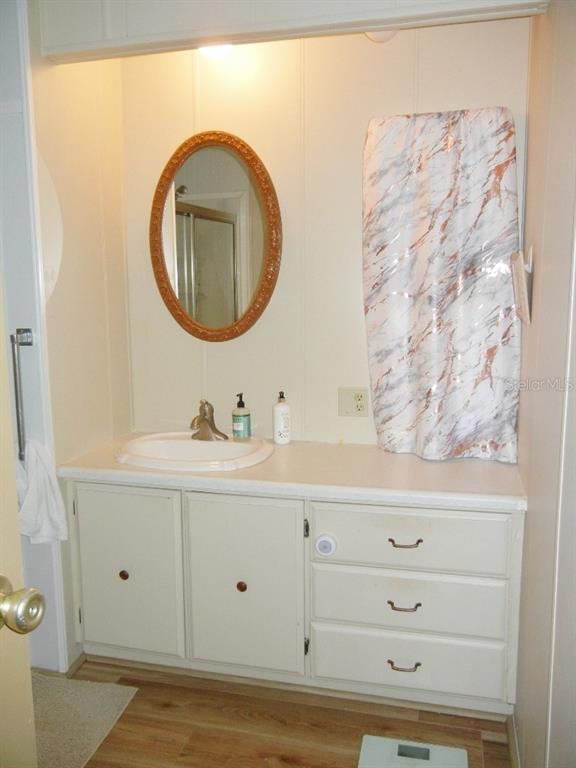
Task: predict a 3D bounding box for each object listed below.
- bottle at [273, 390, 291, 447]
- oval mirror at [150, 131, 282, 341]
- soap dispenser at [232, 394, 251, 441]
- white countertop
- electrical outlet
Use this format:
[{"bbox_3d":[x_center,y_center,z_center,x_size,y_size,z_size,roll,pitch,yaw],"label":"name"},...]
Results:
[{"bbox_3d":[-0.023,0.129,2.576,0.065,0.198,0.065,-1,7,-8],"label":"bottle"},{"bbox_3d":[-0.282,-0.559,2.566,0.539,0.796,0.035,2,8,14],"label":"oval mirror"},{"bbox_3d":[-0.180,0.127,2.586,0.068,0.181,0.068,0,7,0],"label":"soap dispenser"},{"bbox_3d":[0.021,0.282,2.321,1.509,0.040,0.570,2,8,14],"label":"white countertop"},{"bbox_3d":[0.249,0.069,2.528,0.115,0.115,0.008,2,8,14],"label":"electrical outlet"}]

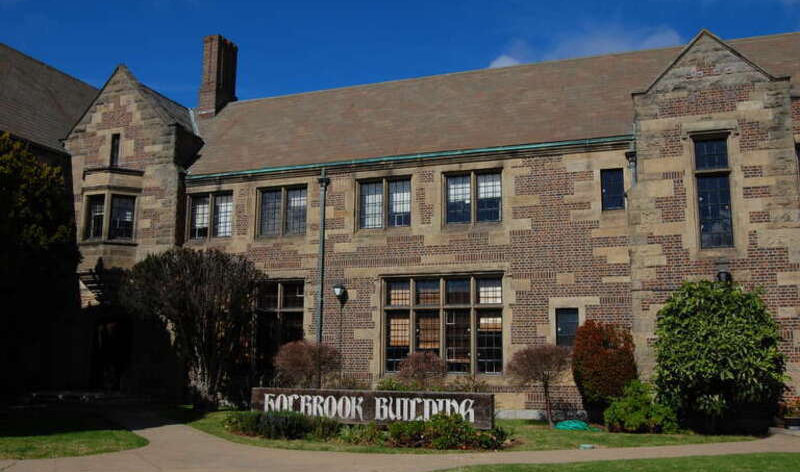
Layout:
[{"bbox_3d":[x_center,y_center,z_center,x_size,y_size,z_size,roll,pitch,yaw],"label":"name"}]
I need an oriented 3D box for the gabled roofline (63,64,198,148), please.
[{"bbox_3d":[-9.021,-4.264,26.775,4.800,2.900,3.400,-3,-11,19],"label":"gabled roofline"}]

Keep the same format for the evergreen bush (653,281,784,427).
[{"bbox_3d":[7.082,2.669,16.274,2.750,3.250,2.500,-3,-11,19],"label":"evergreen bush"}]

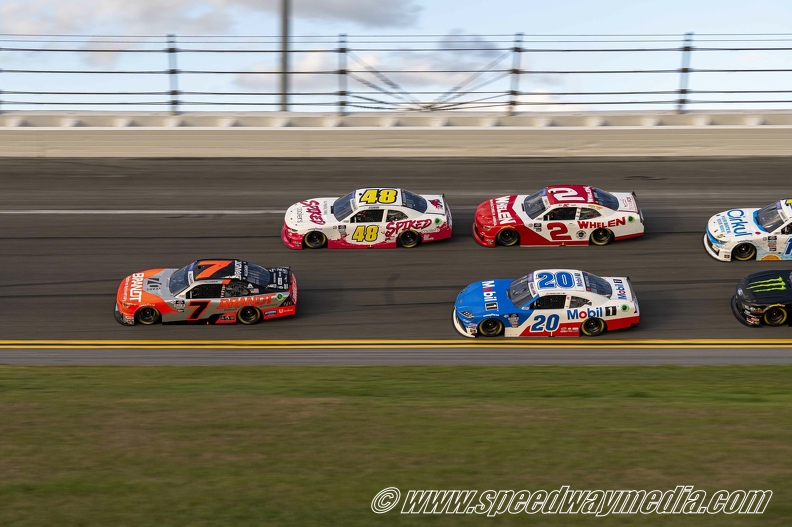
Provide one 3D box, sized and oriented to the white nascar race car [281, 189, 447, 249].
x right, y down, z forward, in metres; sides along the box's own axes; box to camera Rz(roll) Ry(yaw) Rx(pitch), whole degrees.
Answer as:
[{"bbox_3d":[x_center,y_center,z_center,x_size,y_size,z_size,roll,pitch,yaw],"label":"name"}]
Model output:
[{"bbox_3d":[-0.837,-1.451,44.625,4.900,1.300,1.950,0,28,0],"label":"white nascar race car"}]

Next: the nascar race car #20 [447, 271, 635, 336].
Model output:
[{"bbox_3d":[3.944,0.895,40.525,4.900,1.300,1.950,0,28,0],"label":"nascar race car #20"}]

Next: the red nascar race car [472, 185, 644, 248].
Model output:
[{"bbox_3d":[4.721,-1.505,44.825,4.900,1.300,1.950,0,28,0],"label":"red nascar race car"}]

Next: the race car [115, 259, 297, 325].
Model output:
[{"bbox_3d":[-5.041,0.599,40.925,4.900,1.300,1.950,0,28,0],"label":"race car"}]

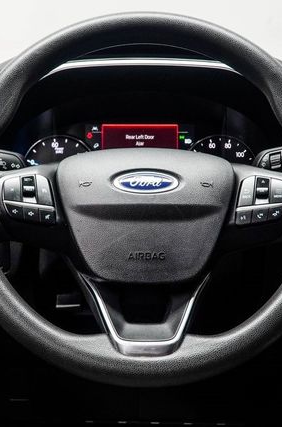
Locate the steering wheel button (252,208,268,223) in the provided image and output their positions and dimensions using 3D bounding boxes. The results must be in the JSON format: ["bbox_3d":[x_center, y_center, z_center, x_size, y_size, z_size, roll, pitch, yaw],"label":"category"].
[{"bbox_3d":[0.113,0.003,0.661,0.016,0.015,0.007,0,-16,0],"label":"steering wheel button"}]

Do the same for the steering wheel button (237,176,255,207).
[{"bbox_3d":[0.102,-0.021,0.668,0.016,0.031,0.007,0,-16,0],"label":"steering wheel button"}]

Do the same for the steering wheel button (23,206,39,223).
[{"bbox_3d":[-0.104,0.002,0.662,0.016,0.016,0.007,0,-16,0],"label":"steering wheel button"}]

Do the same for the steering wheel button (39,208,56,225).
[{"bbox_3d":[-0.089,0.004,0.661,0.016,0.015,0.007,0,-16,0],"label":"steering wheel button"}]

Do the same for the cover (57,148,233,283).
[{"bbox_3d":[0.005,0.009,0.672,0.166,0.131,0.050,0,-17,0],"label":"cover"}]

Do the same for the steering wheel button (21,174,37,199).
[{"bbox_3d":[-0.108,-0.025,0.680,0.015,0.024,0.009,0,-17,0],"label":"steering wheel button"}]

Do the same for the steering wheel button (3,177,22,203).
[{"bbox_3d":[-0.123,-0.022,0.668,0.017,0.026,0.007,0,-16,0],"label":"steering wheel button"}]

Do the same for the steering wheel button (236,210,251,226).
[{"bbox_3d":[0.098,0.005,0.661,0.015,0.017,0.007,0,-16,0],"label":"steering wheel button"}]

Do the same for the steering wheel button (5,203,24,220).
[{"bbox_3d":[-0.121,-0.001,0.673,0.017,0.017,0.009,0,-17,0],"label":"steering wheel button"}]

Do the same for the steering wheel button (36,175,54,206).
[{"bbox_3d":[-0.093,-0.021,0.679,0.018,0.032,0.009,0,-17,0],"label":"steering wheel button"}]

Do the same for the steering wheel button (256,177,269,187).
[{"bbox_3d":[0.119,-0.029,0.681,0.013,0.011,0.008,0,-17,0],"label":"steering wheel button"}]

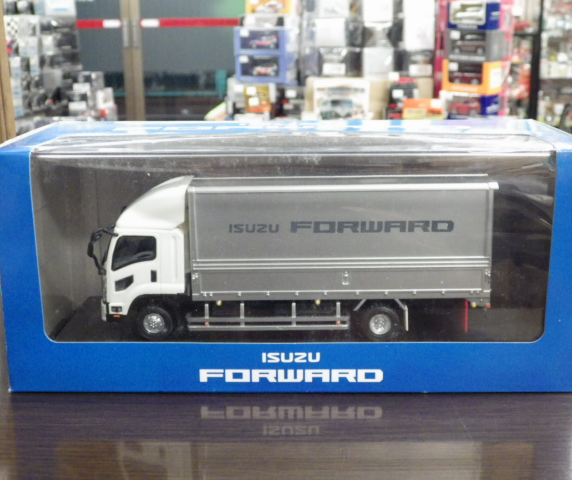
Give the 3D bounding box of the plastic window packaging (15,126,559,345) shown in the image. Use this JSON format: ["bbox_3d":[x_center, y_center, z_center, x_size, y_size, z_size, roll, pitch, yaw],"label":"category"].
[{"bbox_3d":[0.004,-0.003,0.485,0.257,0.104,0.110,0,14,1],"label":"plastic window packaging"}]

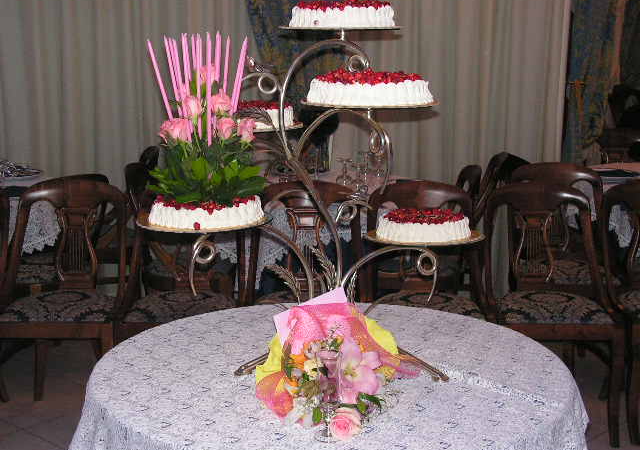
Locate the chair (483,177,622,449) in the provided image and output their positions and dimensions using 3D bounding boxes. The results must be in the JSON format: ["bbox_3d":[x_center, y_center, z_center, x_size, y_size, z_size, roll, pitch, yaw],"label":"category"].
[{"bbox_3d":[0.858,0.320,3.753,0.475,0.915,0.520,1,12,3],"label":"chair"}]

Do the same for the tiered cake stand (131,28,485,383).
[{"bbox_3d":[0.000,-0.099,2.392,0.780,0.770,0.730,0,12,0],"label":"tiered cake stand"}]

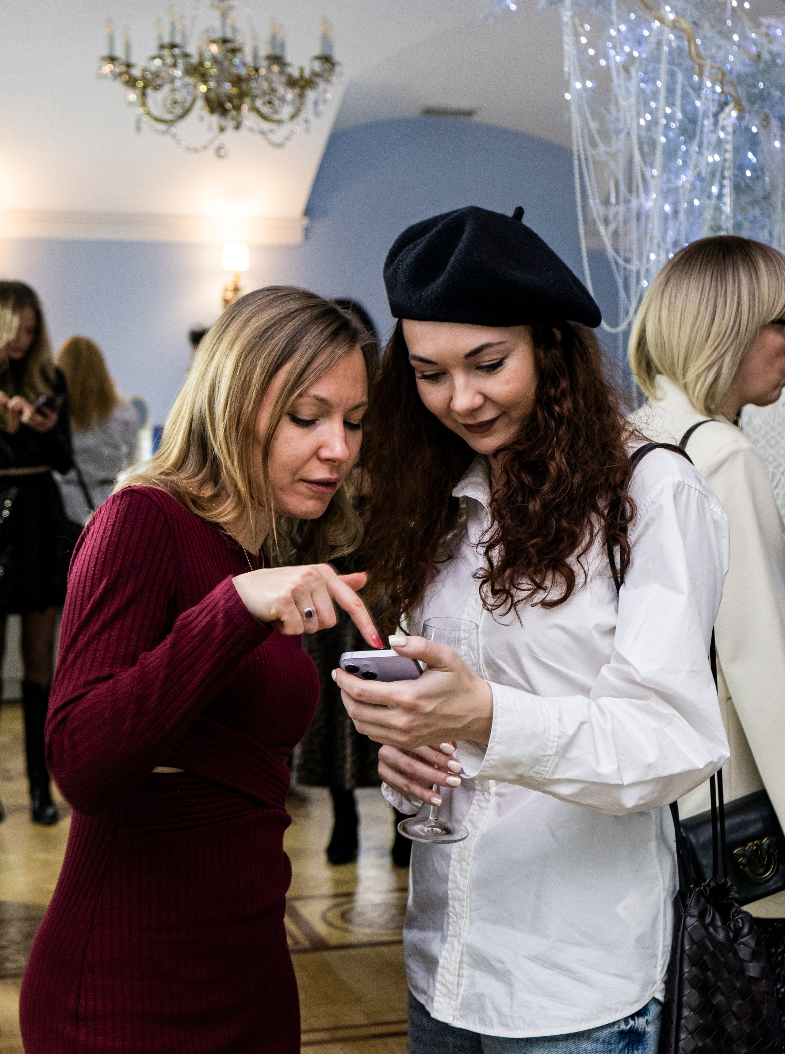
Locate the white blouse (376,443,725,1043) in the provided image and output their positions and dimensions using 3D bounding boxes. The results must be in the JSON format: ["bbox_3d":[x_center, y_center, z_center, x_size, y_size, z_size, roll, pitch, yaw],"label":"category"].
[{"bbox_3d":[0.147,0.207,1.905,0.460,0.650,0.350,5,8,38],"label":"white blouse"}]

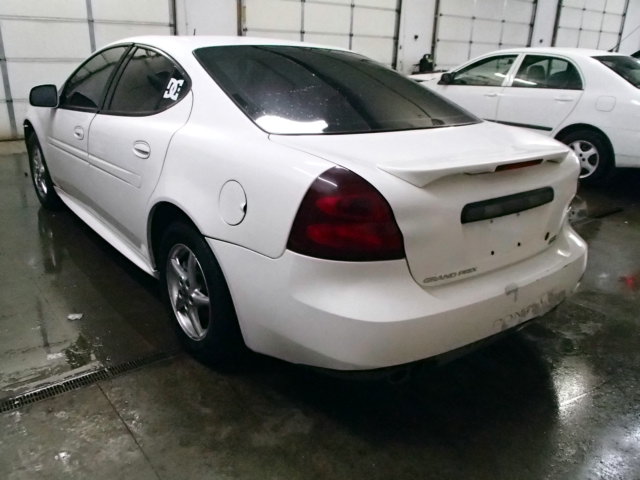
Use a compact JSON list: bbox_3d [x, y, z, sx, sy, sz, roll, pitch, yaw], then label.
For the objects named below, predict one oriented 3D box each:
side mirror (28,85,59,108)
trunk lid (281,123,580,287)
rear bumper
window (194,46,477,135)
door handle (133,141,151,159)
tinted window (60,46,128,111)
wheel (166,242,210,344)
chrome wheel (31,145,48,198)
[{"bbox_3d":[-1.884,-0.980,3.536,0.210,0.160,0.130,-13,25,-37],"label":"side mirror"},{"bbox_3d":[0.543,-0.213,2.190,1.400,0.470,0.690,-13,25,-37],"label":"trunk lid"},{"bbox_3d":[0.512,0.105,2.320,1.810,0.460,0.860,-13,25,-37],"label":"rear bumper"},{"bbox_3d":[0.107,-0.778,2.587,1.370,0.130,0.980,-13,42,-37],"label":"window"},{"bbox_3d":[-0.826,-0.425,2.423,0.045,0.095,0.200,-13,25,-37],"label":"door handle"},{"bbox_3d":[-1.511,-1.059,3.399,0.070,0.450,0.980,15,7,-43],"label":"tinted window"},{"bbox_3d":[-0.534,0.225,2.400,0.170,0.455,0.455,-13,25,-37],"label":"wheel"},{"bbox_3d":[-2.302,-0.597,4.420,0.170,0.450,0.450,-13,25,-37],"label":"chrome wheel"}]

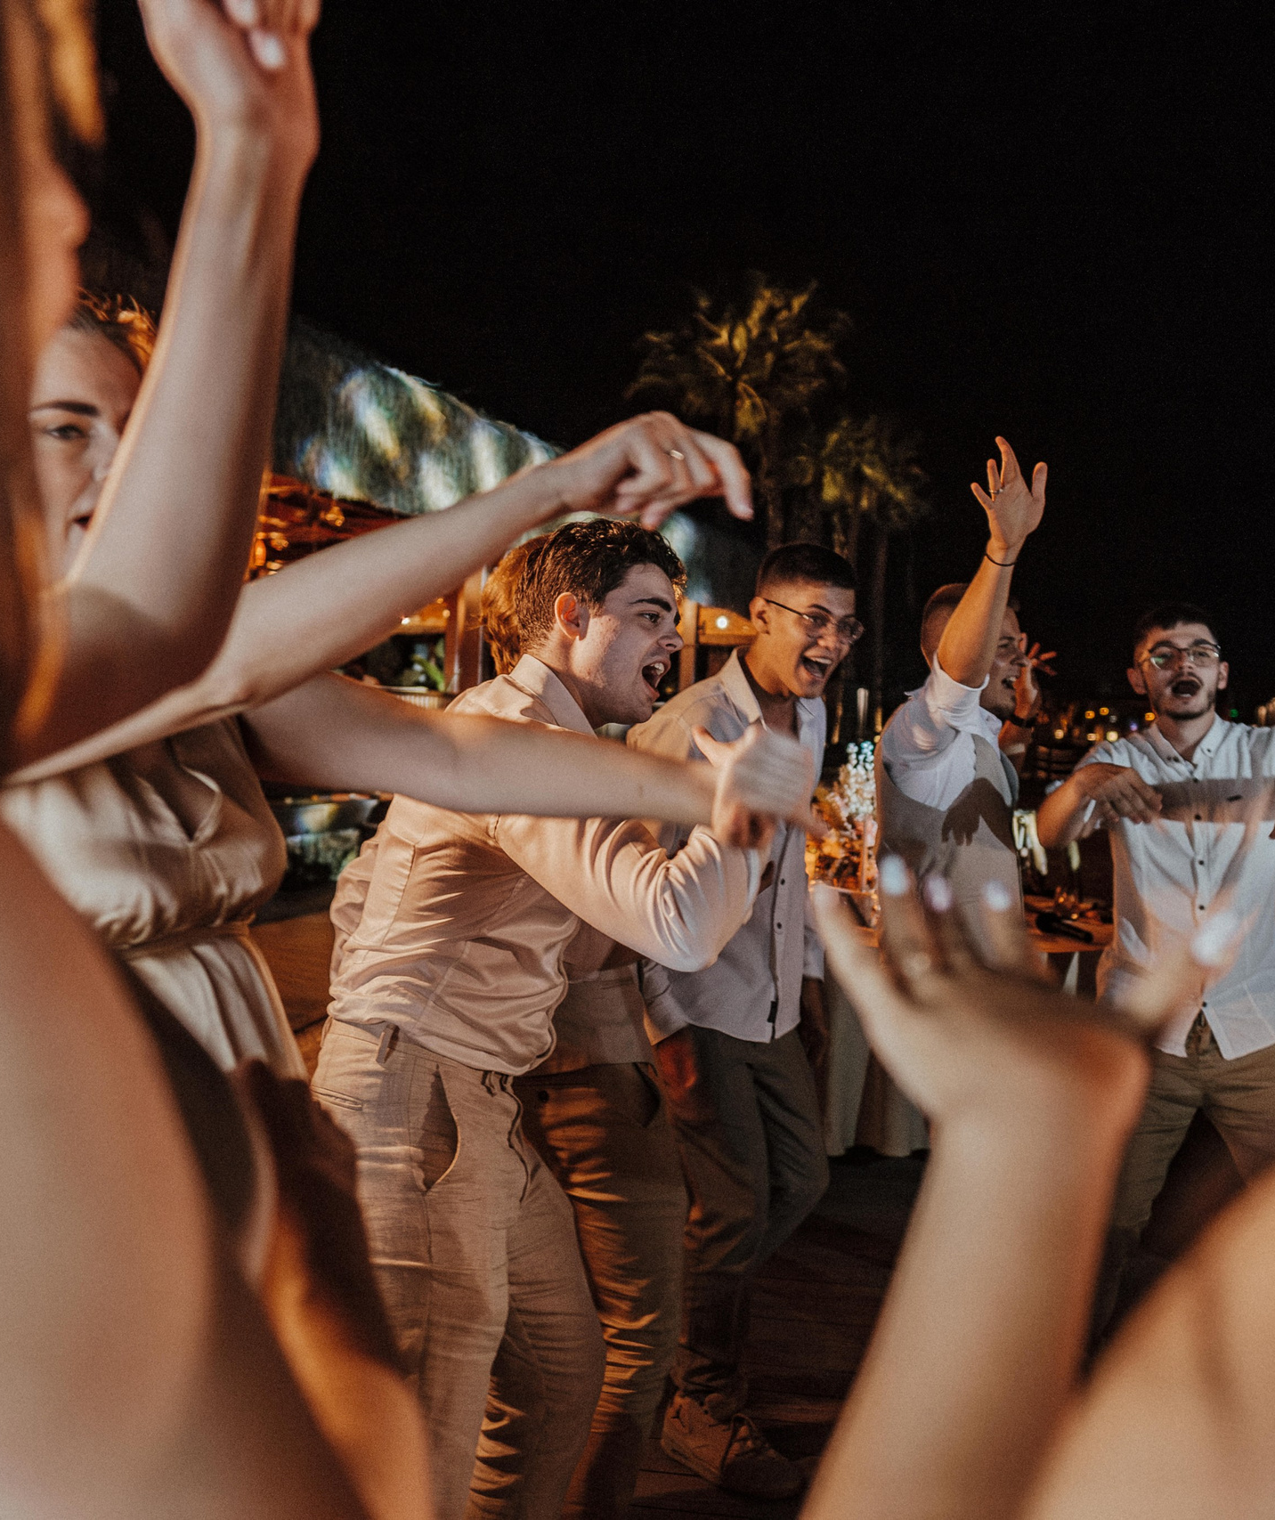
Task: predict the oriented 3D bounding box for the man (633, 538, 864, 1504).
[{"bbox_3d":[0.190,0.440,2.750,0.520,1.650,0.560,-1,1,-41],"label":"man"}]

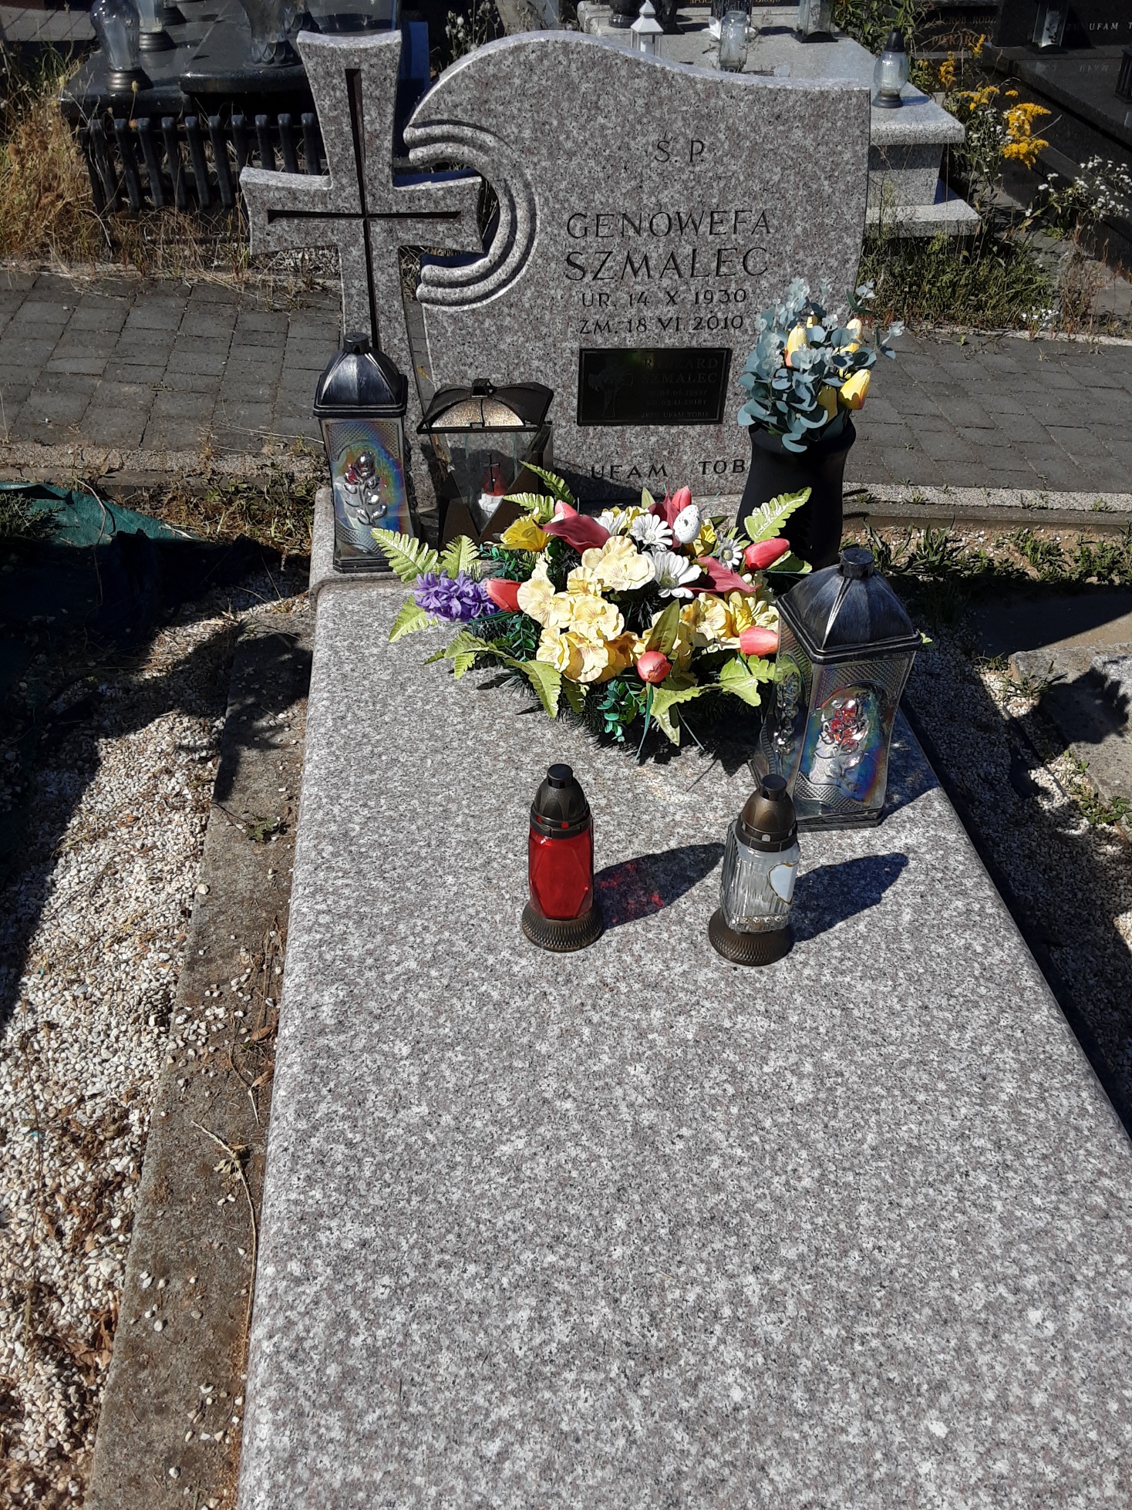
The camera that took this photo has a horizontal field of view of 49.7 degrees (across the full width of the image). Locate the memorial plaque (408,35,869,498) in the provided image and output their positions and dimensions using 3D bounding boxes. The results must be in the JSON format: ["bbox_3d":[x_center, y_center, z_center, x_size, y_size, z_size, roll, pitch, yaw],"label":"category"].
[{"bbox_3d":[0.108,-0.755,1.960,0.698,0.700,0.098,-4,38,-5],"label":"memorial plaque"}]

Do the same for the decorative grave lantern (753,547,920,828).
[{"bbox_3d":[0.322,-0.087,1.452,0.133,0.337,0.133,-7,38,-10],"label":"decorative grave lantern"}]

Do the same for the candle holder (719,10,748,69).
[{"bbox_3d":[0.689,-2.953,5.045,0.108,0.204,0.108,-4,38,-5],"label":"candle holder"}]

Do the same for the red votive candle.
[{"bbox_3d":[-0.003,0.104,1.293,0.087,0.223,0.087,-4,38,-5],"label":"red votive candle"}]

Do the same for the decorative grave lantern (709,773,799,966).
[{"bbox_3d":[0.208,0.116,1.279,0.091,0.224,0.091,0,37,0],"label":"decorative grave lantern"}]

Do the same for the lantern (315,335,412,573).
[{"bbox_3d":[-0.301,-0.459,1.864,0.134,0.341,0.134,-3,38,-4],"label":"lantern"}]

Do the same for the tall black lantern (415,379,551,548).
[{"bbox_3d":[-0.125,-0.474,1.956,0.182,0.257,0.182,3,37,3],"label":"tall black lantern"}]

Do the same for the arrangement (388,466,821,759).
[{"bbox_3d":[0.053,-0.249,1.762,0.617,0.216,0.461,-4,38,-5],"label":"arrangement"}]

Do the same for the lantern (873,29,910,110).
[{"bbox_3d":[1.250,-2.631,4.689,0.132,0.247,0.132,-4,38,-5],"label":"lantern"}]

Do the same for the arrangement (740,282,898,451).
[{"bbox_3d":[0.377,-0.586,1.830,0.235,0.245,0.206,-4,38,-5],"label":"arrangement"}]

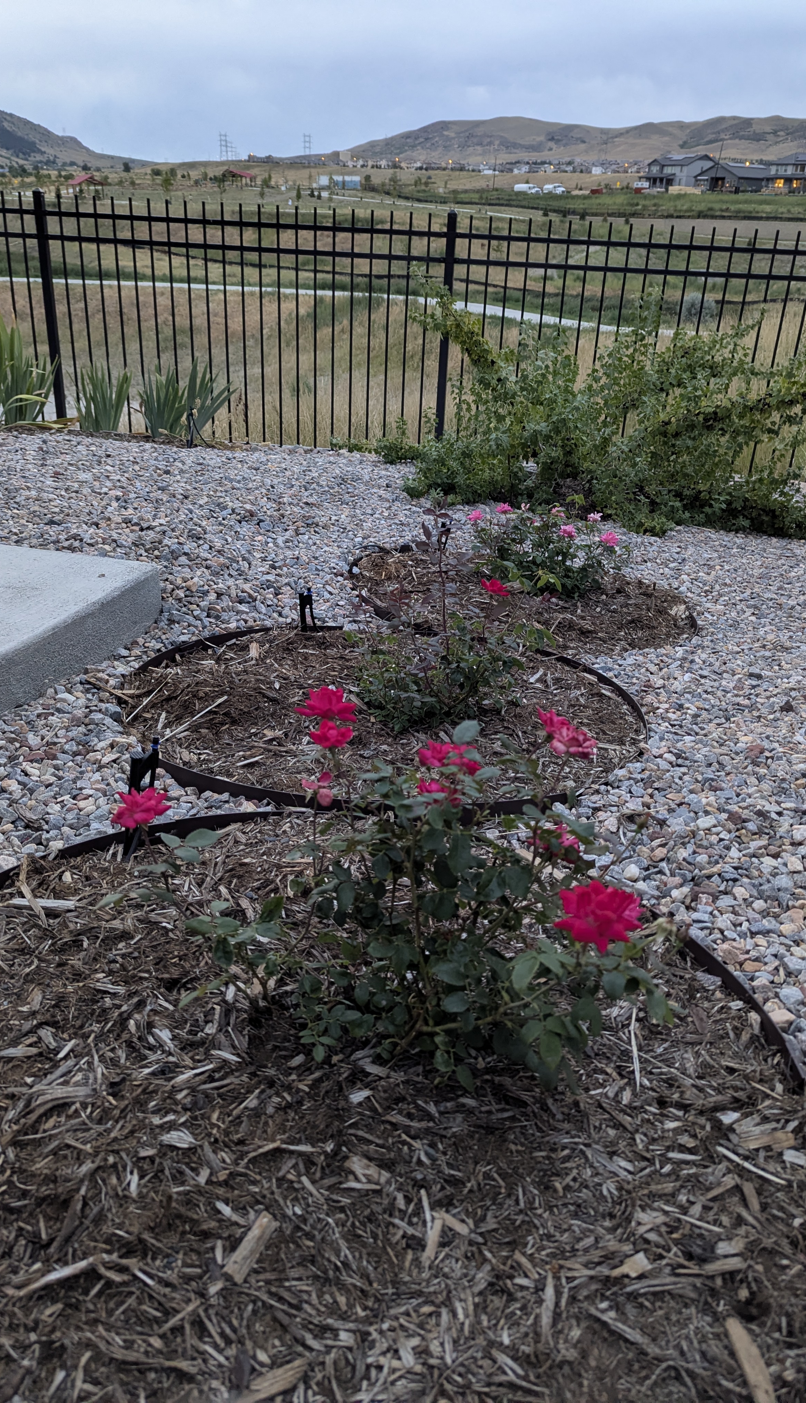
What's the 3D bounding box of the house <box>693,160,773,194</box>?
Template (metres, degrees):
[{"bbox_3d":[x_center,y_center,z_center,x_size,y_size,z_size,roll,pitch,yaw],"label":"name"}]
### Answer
[{"bbox_3d":[63.928,-100.778,187.192,15.000,5.800,11.000,-20,34,-38],"label":"house"}]

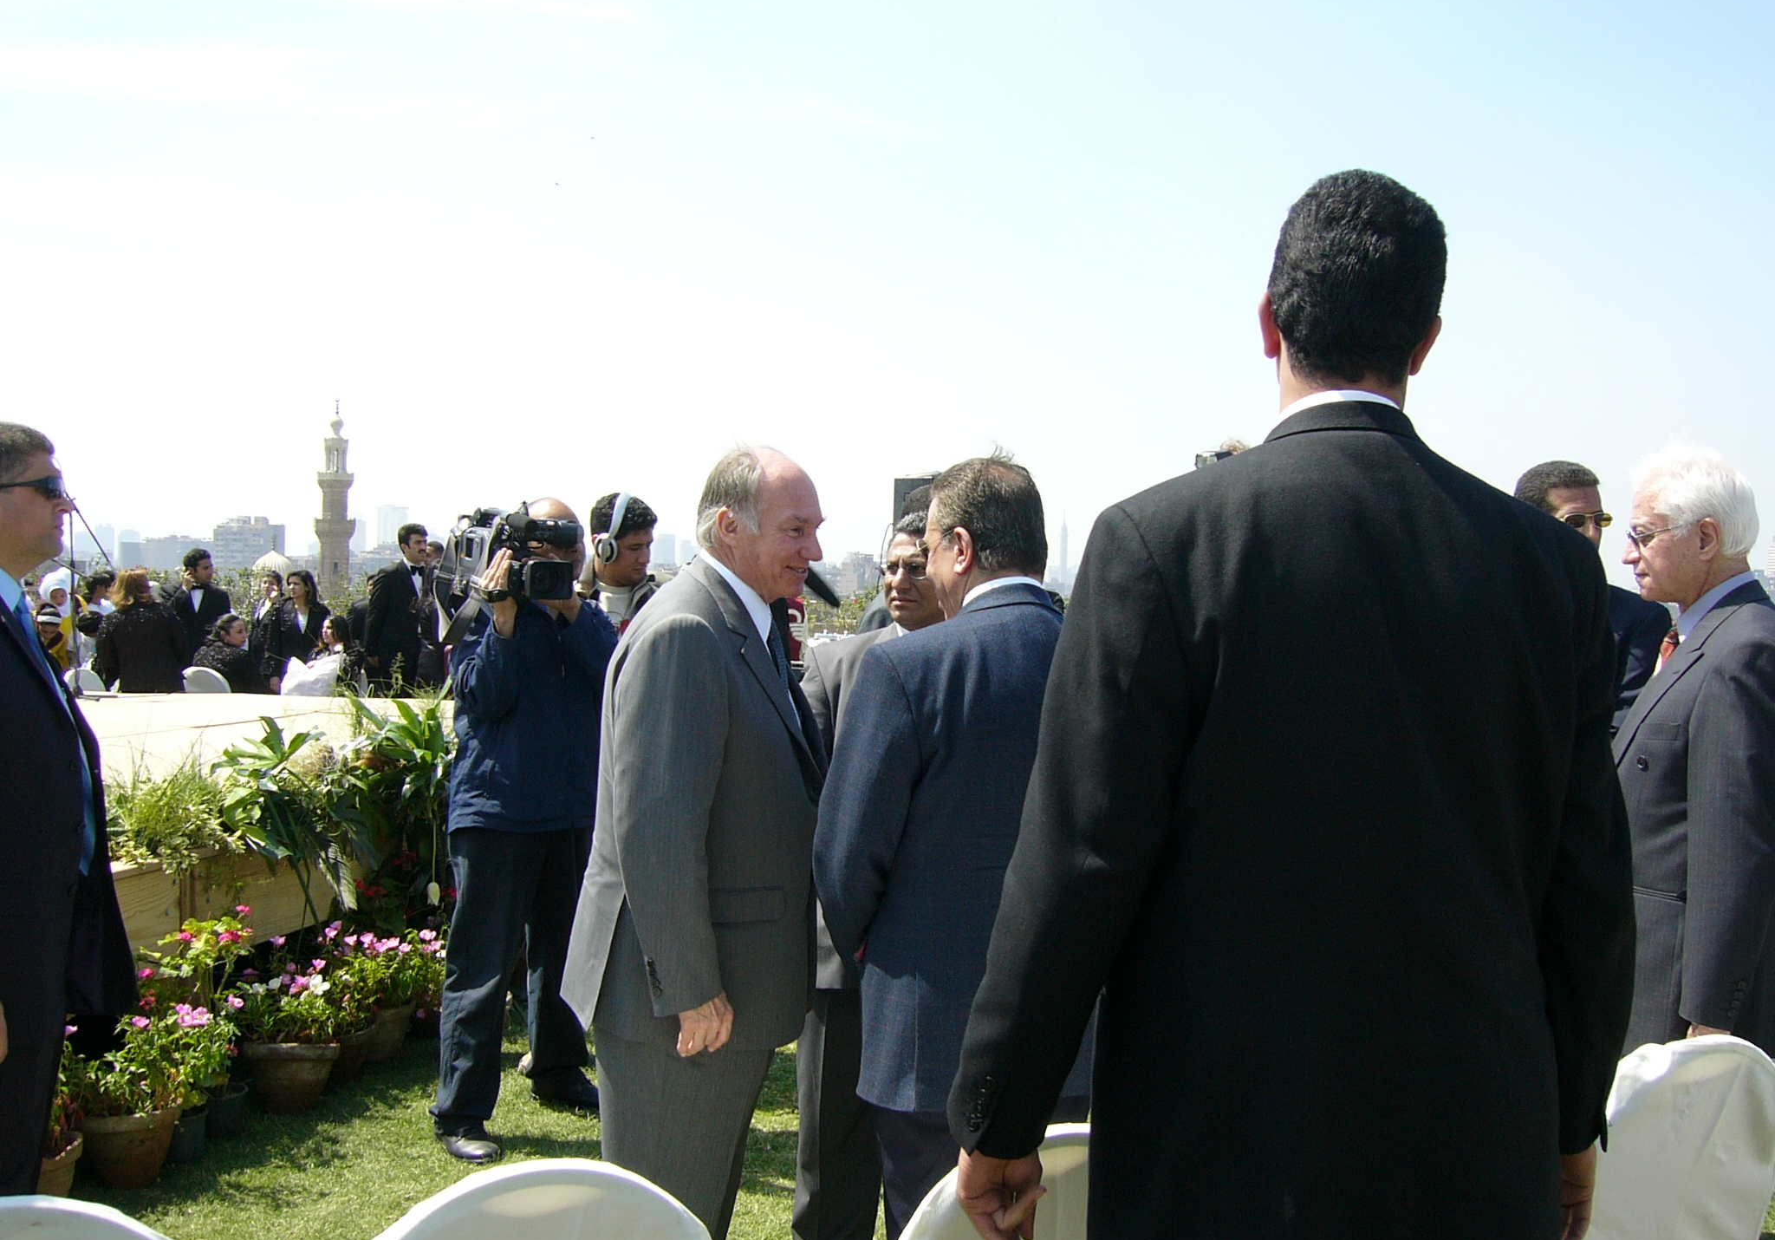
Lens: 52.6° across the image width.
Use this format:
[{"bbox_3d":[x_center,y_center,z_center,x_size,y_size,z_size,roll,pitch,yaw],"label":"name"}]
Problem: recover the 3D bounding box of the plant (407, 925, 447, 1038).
[{"bbox_3d":[-1.490,1.180,5.900,0.290,0.350,0.290,1,1,0],"label":"plant"}]

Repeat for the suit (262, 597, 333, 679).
[{"bbox_3d":[-4.218,0.190,12.800,0.500,0.700,0.290,1,2,7],"label":"suit"}]

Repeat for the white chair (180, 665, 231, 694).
[{"bbox_3d":[-4.520,0.760,12.000,0.430,0.930,0.500,1,1,6],"label":"white chair"}]

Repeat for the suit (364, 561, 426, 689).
[{"bbox_3d":[-3.140,0.340,11.400,0.320,1.420,0.480,1,1,31],"label":"suit"}]

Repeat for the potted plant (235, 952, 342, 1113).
[{"bbox_3d":[-1.690,1.150,5.060,0.300,0.430,0.300,1,1,0],"label":"potted plant"}]

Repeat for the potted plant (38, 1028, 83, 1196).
[{"bbox_3d":[-2.099,1.207,4.400,0.280,0.370,0.280,0,2,-18],"label":"potted plant"}]

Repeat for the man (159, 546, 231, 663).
[{"bbox_3d":[-4.700,0.370,12.300,0.550,1.730,0.360,0,1,-14],"label":"man"}]

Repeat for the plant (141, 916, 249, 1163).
[{"bbox_3d":[-1.849,1.095,4.800,0.300,0.580,0.300,0,2,-18],"label":"plant"}]

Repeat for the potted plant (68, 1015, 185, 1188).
[{"bbox_3d":[-1.920,1.209,4.530,0.285,0.365,0.285,0,2,-18],"label":"potted plant"}]

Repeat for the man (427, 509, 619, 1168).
[{"bbox_3d":[-0.970,0.530,4.820,0.540,1.700,0.470,0,2,-37],"label":"man"}]

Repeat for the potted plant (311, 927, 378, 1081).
[{"bbox_3d":[-1.652,1.156,5.420,0.290,0.430,0.290,0,2,-18],"label":"potted plant"}]

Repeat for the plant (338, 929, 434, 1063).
[{"bbox_3d":[-1.579,1.179,5.620,0.300,0.375,0.300,0,2,-18],"label":"plant"}]

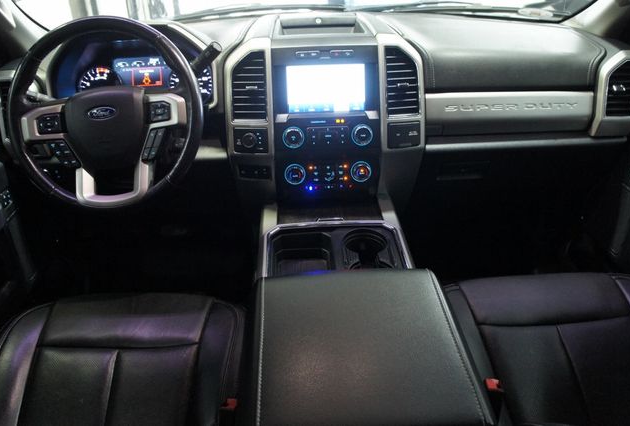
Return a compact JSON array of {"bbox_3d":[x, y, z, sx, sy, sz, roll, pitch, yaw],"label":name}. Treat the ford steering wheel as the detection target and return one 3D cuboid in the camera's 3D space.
[{"bbox_3d":[-0.421,-0.204,0.989,0.390,0.390,0.110,-1,0,-2],"label":"ford steering wheel"}]

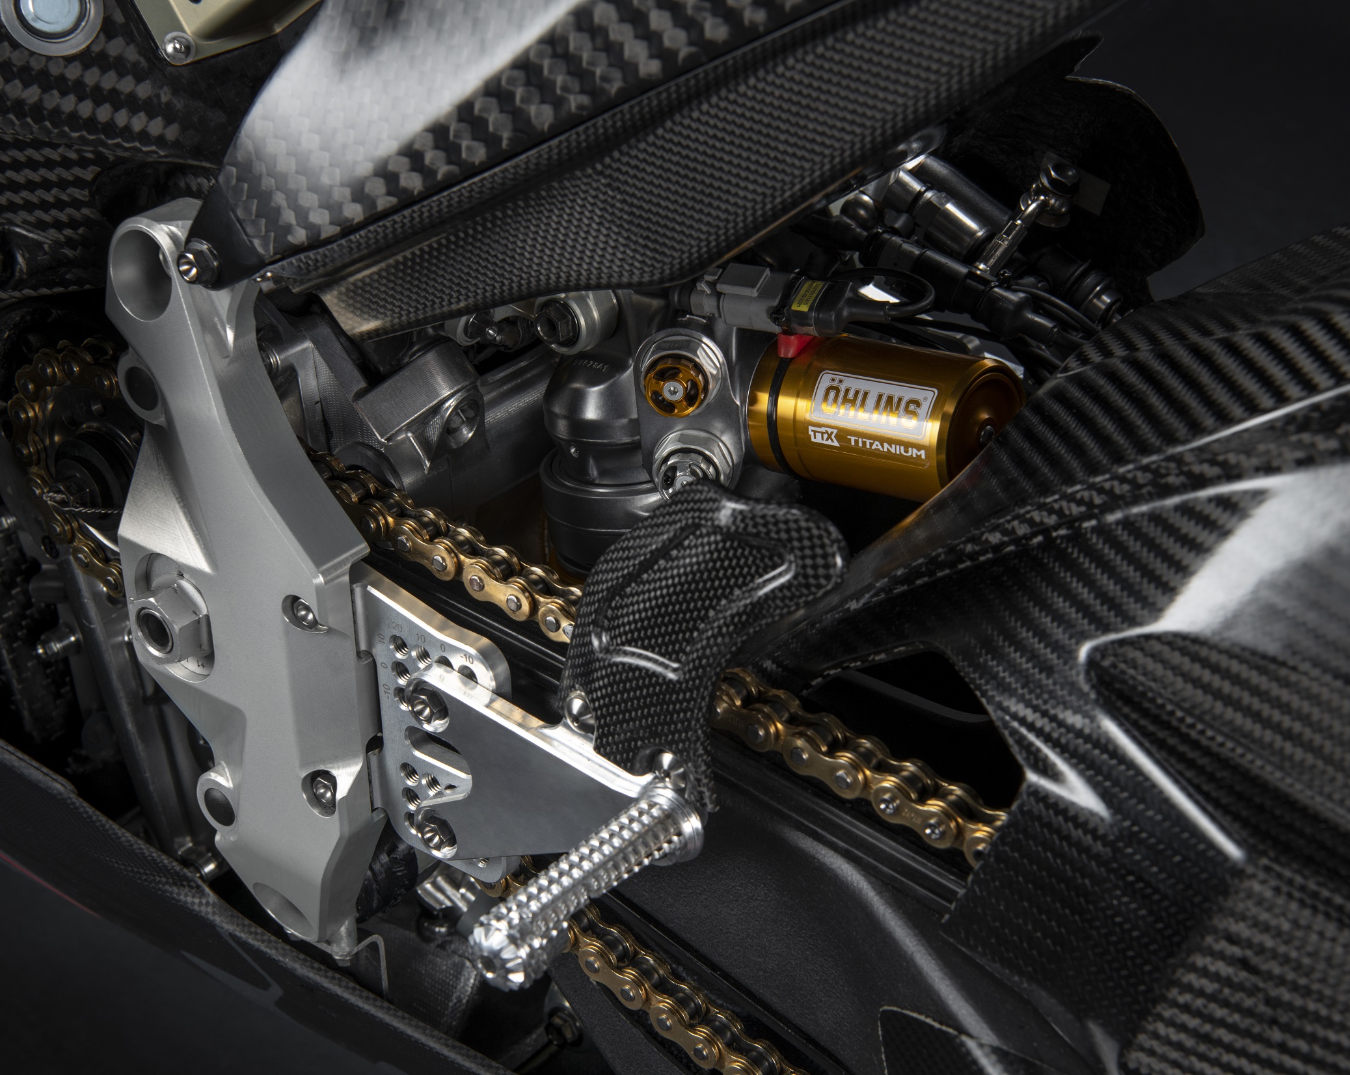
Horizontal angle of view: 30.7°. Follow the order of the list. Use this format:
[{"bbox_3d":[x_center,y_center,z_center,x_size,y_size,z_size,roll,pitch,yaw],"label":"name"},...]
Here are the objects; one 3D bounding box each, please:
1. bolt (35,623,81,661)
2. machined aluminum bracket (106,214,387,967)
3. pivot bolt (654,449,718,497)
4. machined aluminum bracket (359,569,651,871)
[{"bbox_3d":[-0.249,0.042,0.995,0.011,0.011,0.021,21,37,32],"label":"bolt"},{"bbox_3d":[-0.143,0.013,0.823,0.096,0.263,0.032,21,37,32],"label":"machined aluminum bracket"},{"bbox_3d":[0.005,-0.019,0.830,0.021,0.021,0.013,6,26,10],"label":"pivot bolt"},{"bbox_3d":[-0.052,0.074,0.780,0.143,0.095,0.026,21,37,32],"label":"machined aluminum bracket"}]

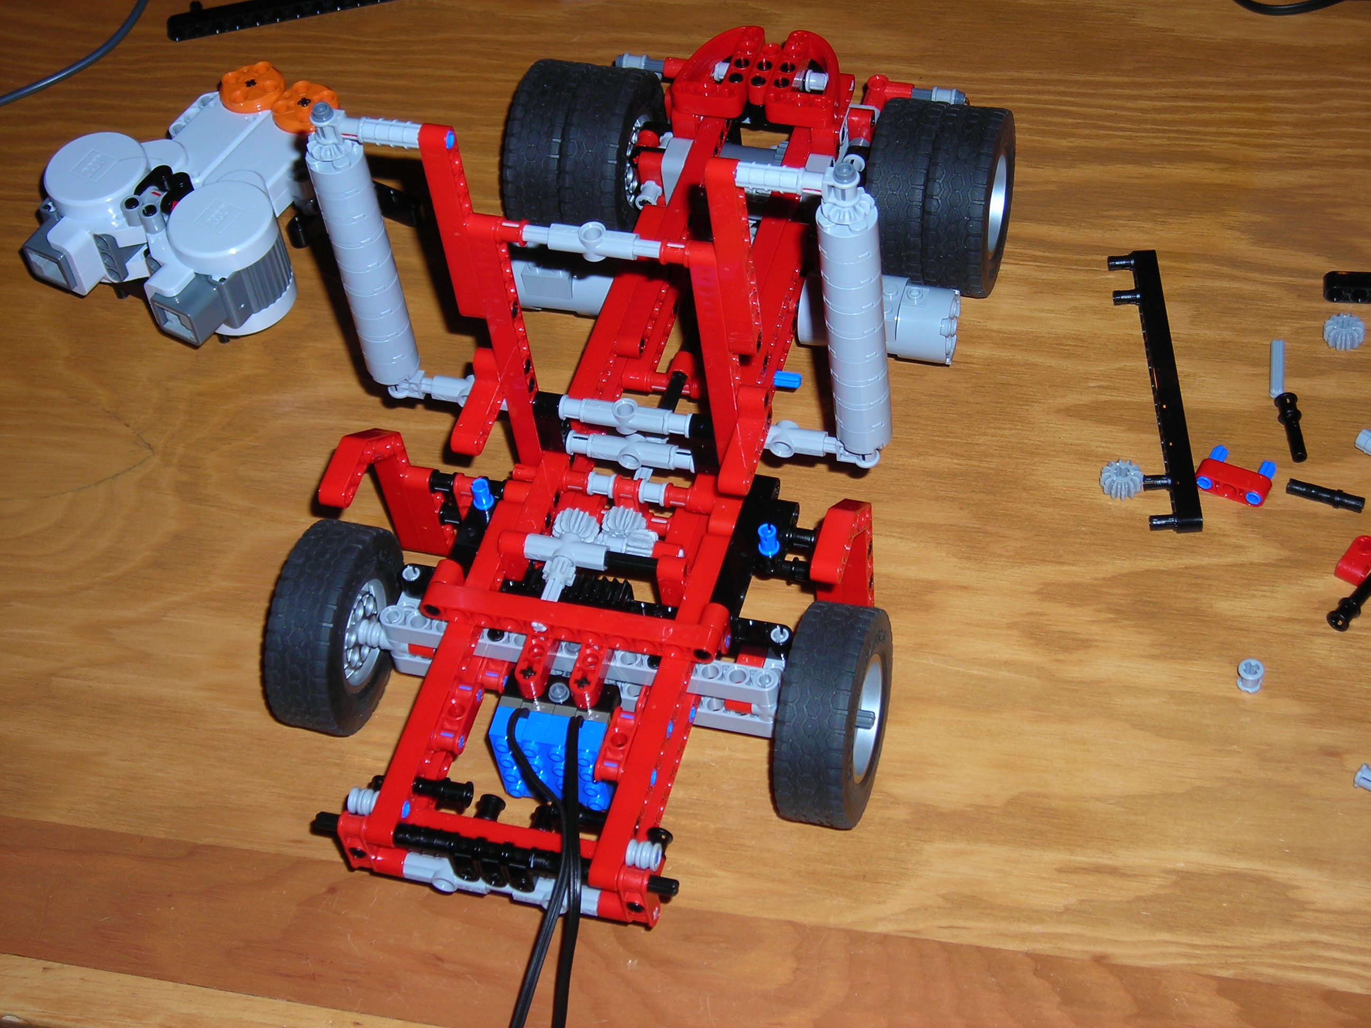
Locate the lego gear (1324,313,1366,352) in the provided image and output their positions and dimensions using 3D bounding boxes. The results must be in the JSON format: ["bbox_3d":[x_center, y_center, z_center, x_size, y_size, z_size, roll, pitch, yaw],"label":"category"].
[{"bbox_3d":[0.213,-0.059,0.833,0.014,0.008,0.014,8,52,15],"label":"lego gear"}]

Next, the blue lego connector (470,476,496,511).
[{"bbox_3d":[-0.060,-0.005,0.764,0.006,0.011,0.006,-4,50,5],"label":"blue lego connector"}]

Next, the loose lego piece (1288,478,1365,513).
[{"bbox_3d":[0.197,-0.005,0.792,0.024,0.006,0.006,18,55,21],"label":"loose lego piece"}]

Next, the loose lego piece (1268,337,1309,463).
[{"bbox_3d":[0.190,-0.037,0.818,0.010,0.007,0.052,-5,50,4],"label":"loose lego piece"}]

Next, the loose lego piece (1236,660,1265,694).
[{"bbox_3d":[0.165,0.047,0.752,0.007,0.008,0.007,8,52,15],"label":"loose lego piece"}]

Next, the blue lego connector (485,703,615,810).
[{"bbox_3d":[-0.037,0.071,0.731,0.032,0.031,0.011,8,54,15],"label":"blue lego connector"}]

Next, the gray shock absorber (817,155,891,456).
[{"bbox_3d":[0.047,-0.055,0.703,0.017,0.107,0.017,8,52,15],"label":"gray shock absorber"}]

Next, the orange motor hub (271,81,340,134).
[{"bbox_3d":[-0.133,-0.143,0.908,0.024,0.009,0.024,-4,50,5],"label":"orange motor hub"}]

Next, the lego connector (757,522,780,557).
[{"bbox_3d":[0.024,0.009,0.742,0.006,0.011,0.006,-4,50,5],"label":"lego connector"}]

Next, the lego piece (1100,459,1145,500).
[{"bbox_3d":[0.136,-0.011,0.804,0.014,0.008,0.014,8,52,15],"label":"lego piece"}]

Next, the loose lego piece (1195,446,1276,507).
[{"bbox_3d":[0.172,-0.013,0.801,0.024,0.007,0.016,20,56,23],"label":"loose lego piece"}]

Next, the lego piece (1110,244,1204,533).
[{"bbox_3d":[0.150,-0.041,0.827,0.016,0.007,0.119,-4,50,4],"label":"lego piece"}]

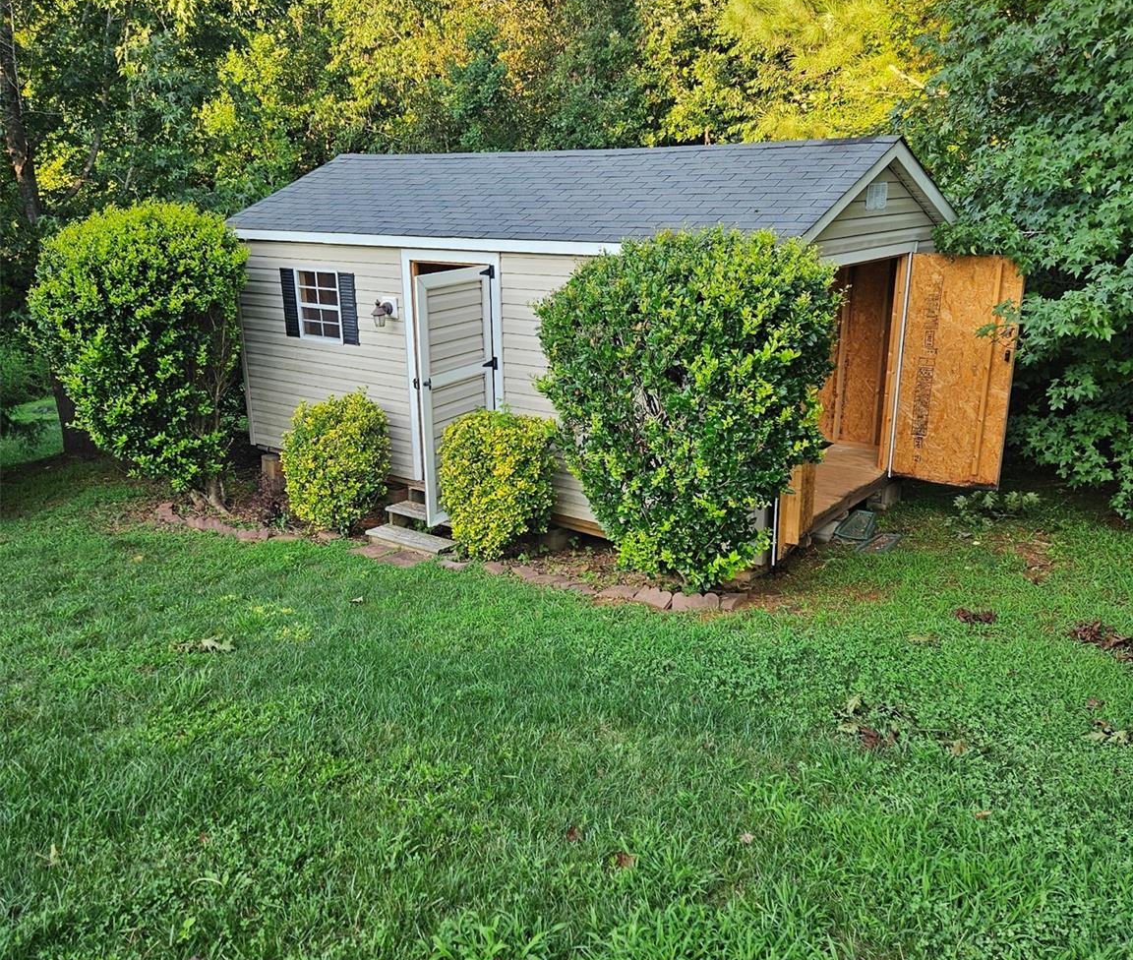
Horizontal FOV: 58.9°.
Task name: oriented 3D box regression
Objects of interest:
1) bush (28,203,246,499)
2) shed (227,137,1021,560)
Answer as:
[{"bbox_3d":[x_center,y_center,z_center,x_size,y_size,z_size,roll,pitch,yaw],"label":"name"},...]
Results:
[{"bbox_3d":[-4.380,-1.280,10.480,2.270,3.050,2.100,-8,18,-22],"label":"bush"},{"bbox_3d":[0.055,-1.712,10.290,6.479,3.245,3.757,12,21,35],"label":"shed"}]

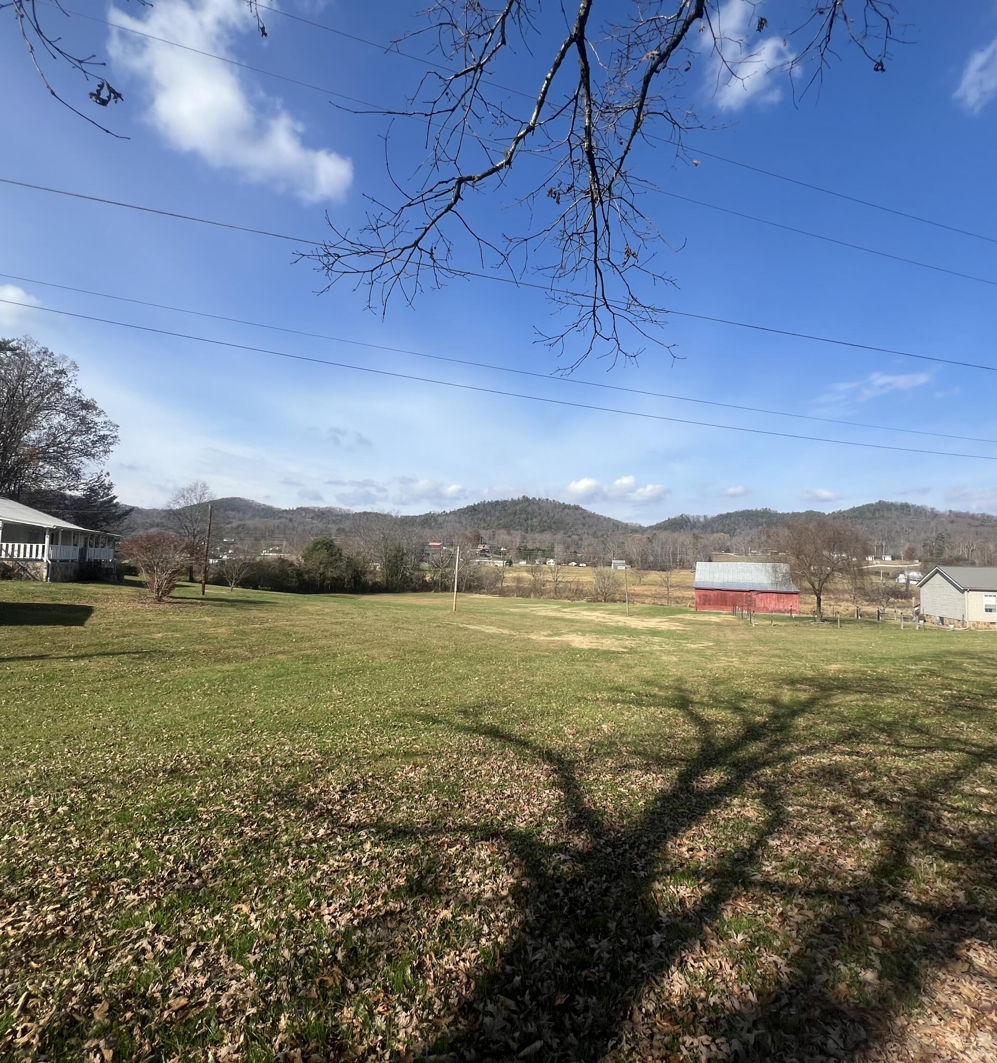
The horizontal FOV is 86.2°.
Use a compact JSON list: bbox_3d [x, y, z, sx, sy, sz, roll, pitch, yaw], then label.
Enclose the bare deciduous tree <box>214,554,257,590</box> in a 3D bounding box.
[{"bbox_3d":[-18.320,2.832,37.079,2.620,2.500,2.620,3,-4,-26],"label":"bare deciduous tree"}]

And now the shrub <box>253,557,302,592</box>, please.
[{"bbox_3d":[-16.636,3.290,40.084,3.380,2.660,2.870,3,-4,-22],"label":"shrub"}]

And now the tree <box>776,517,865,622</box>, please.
[{"bbox_3d":[26.149,3.033,43.270,6.120,8.530,6.120,-1,-4,31],"label":"tree"}]

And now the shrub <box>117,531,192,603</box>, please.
[{"bbox_3d":[-13.901,1.408,21.591,2.480,2.870,2.480,4,-4,-33],"label":"shrub"}]

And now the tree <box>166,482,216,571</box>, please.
[{"bbox_3d":[-30.892,-0.029,53.320,4.390,10.110,4.390,3,-4,-30],"label":"tree"}]

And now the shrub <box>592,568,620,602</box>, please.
[{"bbox_3d":[13.346,6.633,66.137,3.630,4.320,3.630,1,-4,11],"label":"shrub"}]

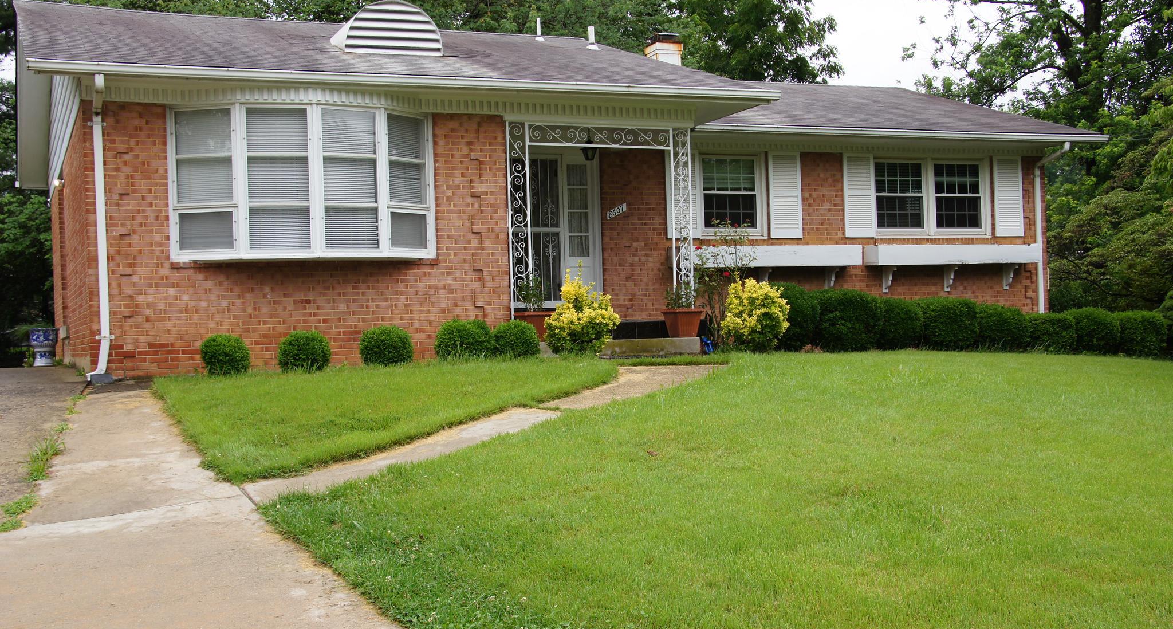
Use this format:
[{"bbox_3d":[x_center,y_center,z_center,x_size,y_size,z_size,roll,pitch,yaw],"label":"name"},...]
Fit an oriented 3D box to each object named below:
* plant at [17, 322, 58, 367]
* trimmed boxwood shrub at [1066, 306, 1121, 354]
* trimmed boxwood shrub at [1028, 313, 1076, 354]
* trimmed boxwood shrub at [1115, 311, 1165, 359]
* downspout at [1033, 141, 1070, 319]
[{"bbox_3d":[-7.569,0.411,17.500,0.569,0.632,0.480,-2,-1,0],"label":"plant"},{"bbox_3d":[7.425,0.241,18.578,0.789,0.700,0.789,-2,0,-22],"label":"trimmed boxwood shrub"},{"bbox_3d":[6.447,0.254,17.609,0.674,0.572,0.674,-2,-1,-22],"label":"trimmed boxwood shrub"},{"bbox_3d":[7.946,0.289,18.220,0.724,0.671,0.724,-2,-1,-22],"label":"trimmed boxwood shrub"},{"bbox_3d":[7.045,-1.046,19.081,0.120,2.969,0.648,-2,0,-22],"label":"downspout"}]

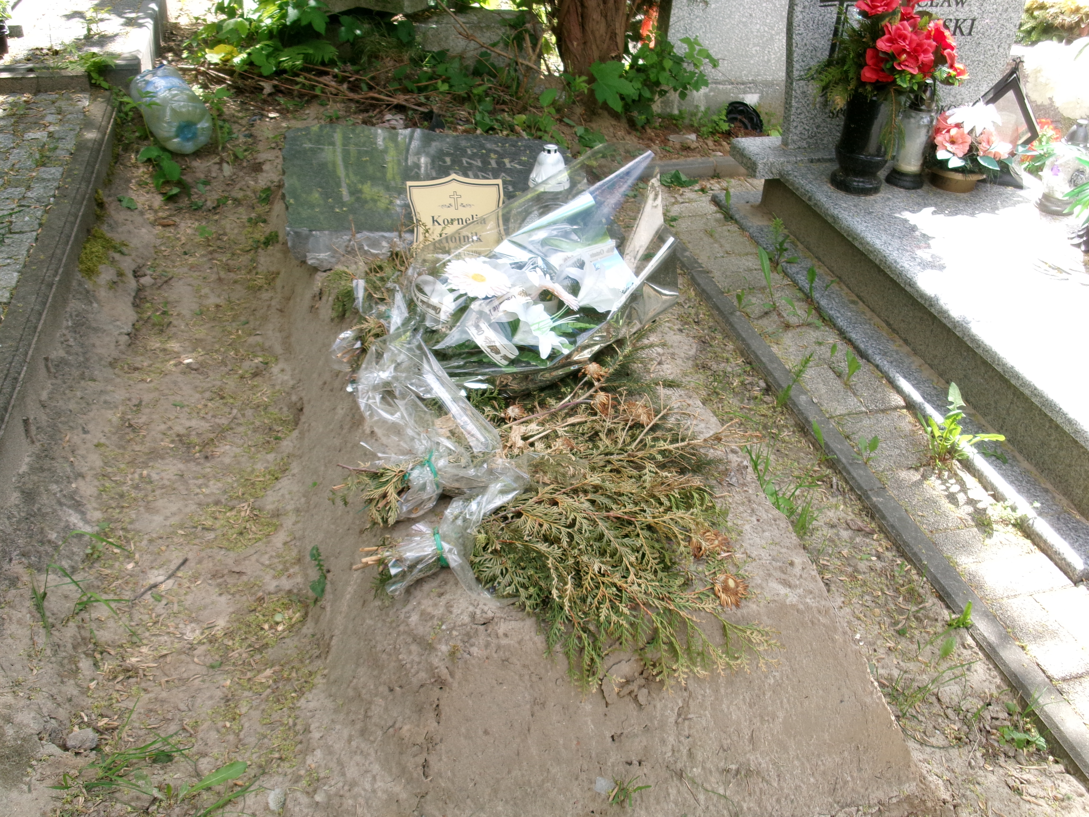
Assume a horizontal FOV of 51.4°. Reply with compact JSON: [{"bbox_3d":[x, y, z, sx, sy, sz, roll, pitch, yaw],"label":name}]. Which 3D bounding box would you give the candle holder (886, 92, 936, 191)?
[{"bbox_3d":[0.954,-0.703,2.905,0.100,0.262,0.100,11,33,15],"label":"candle holder"}]

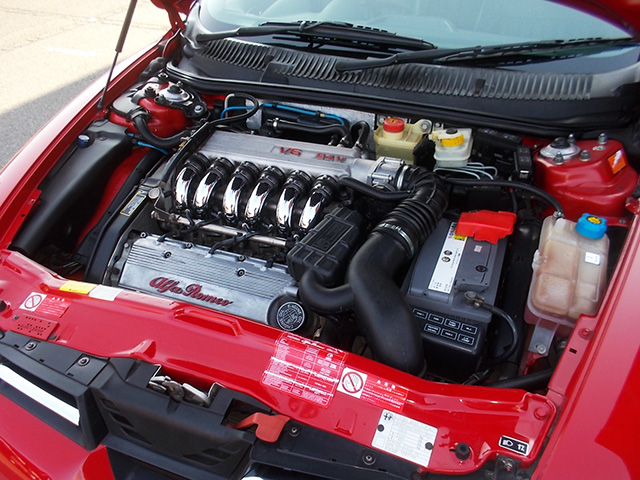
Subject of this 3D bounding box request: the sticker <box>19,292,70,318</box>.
[{"bbox_3d":[-0.541,0.127,1.057,0.102,0.003,0.040,7,53,15],"label":"sticker"}]

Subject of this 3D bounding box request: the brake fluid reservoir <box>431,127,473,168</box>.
[{"bbox_3d":[0.322,-0.226,1.309,0.085,0.075,0.100,11,36,19],"label":"brake fluid reservoir"}]

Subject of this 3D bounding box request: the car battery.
[{"bbox_3d":[0.285,0.113,1.150,0.175,0.190,0.285,11,36,19],"label":"car battery"}]

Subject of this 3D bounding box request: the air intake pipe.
[{"bbox_3d":[0.147,0.040,1.105,0.250,0.215,0.430,11,36,19],"label":"air intake pipe"}]

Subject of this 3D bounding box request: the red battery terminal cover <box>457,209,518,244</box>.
[{"bbox_3d":[0.360,-0.023,1.167,0.115,0.035,0.075,11,36,19],"label":"red battery terminal cover"}]

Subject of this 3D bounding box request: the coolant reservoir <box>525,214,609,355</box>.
[{"bbox_3d":[0.489,0.067,1.062,0.130,0.175,0.185,11,36,19],"label":"coolant reservoir"}]

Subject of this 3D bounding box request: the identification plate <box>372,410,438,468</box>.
[{"bbox_3d":[0.127,0.294,0.799,0.083,0.003,0.057,12,55,19],"label":"identification plate"}]

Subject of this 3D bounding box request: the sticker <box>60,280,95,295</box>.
[{"bbox_3d":[-0.480,0.095,1.067,0.063,0.003,0.029,5,39,12],"label":"sticker"}]

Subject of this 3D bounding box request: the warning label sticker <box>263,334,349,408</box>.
[{"bbox_3d":[-0.026,0.213,0.893,0.122,0.005,0.095,12,55,19],"label":"warning label sticker"}]

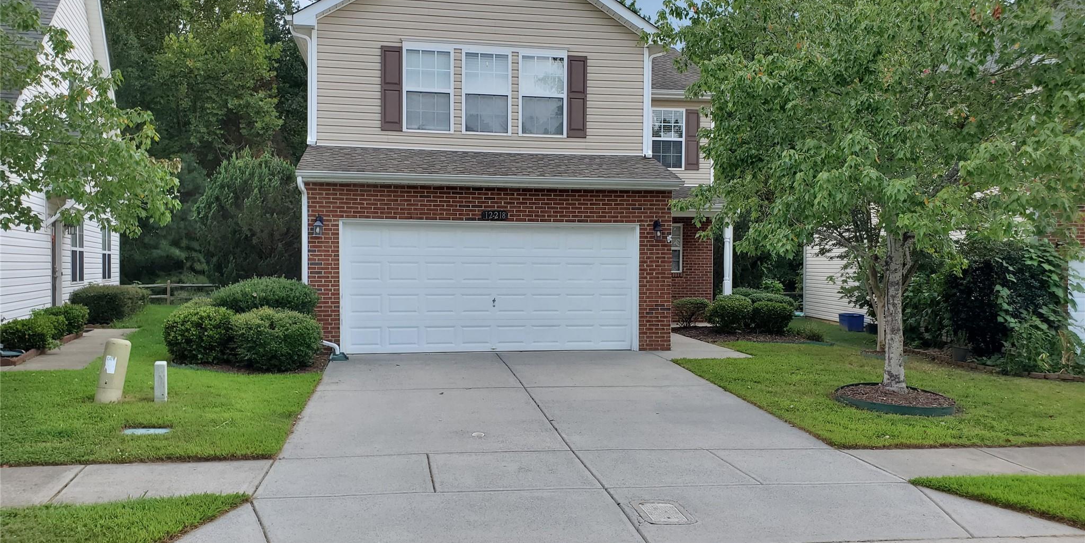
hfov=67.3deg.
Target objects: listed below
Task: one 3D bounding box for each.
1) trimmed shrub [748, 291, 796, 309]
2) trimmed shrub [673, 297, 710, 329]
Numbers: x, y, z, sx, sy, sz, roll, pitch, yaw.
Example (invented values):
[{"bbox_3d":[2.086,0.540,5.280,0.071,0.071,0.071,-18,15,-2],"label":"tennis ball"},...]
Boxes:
[{"bbox_3d":[5.305,0.899,18.809,1.130,0.840,1.050,0,1,-10],"label":"trimmed shrub"},{"bbox_3d":[3.373,0.951,18.510,0.850,0.690,0.820,0,1,-10],"label":"trimmed shrub"}]

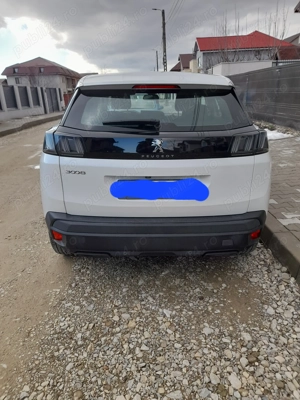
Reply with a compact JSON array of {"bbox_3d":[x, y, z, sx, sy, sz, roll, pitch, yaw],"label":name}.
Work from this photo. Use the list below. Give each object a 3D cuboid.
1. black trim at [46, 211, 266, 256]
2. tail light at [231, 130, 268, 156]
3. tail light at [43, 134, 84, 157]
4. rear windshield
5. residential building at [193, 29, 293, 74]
[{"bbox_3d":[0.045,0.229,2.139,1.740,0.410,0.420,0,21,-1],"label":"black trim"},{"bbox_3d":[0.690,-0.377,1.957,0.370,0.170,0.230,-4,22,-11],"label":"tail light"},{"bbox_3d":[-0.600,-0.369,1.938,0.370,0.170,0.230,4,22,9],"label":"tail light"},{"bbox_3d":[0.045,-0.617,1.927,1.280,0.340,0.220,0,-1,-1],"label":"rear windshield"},{"bbox_3d":[11.477,-18.406,38.972,12.000,7.800,8.500,-2,21,3],"label":"residential building"}]

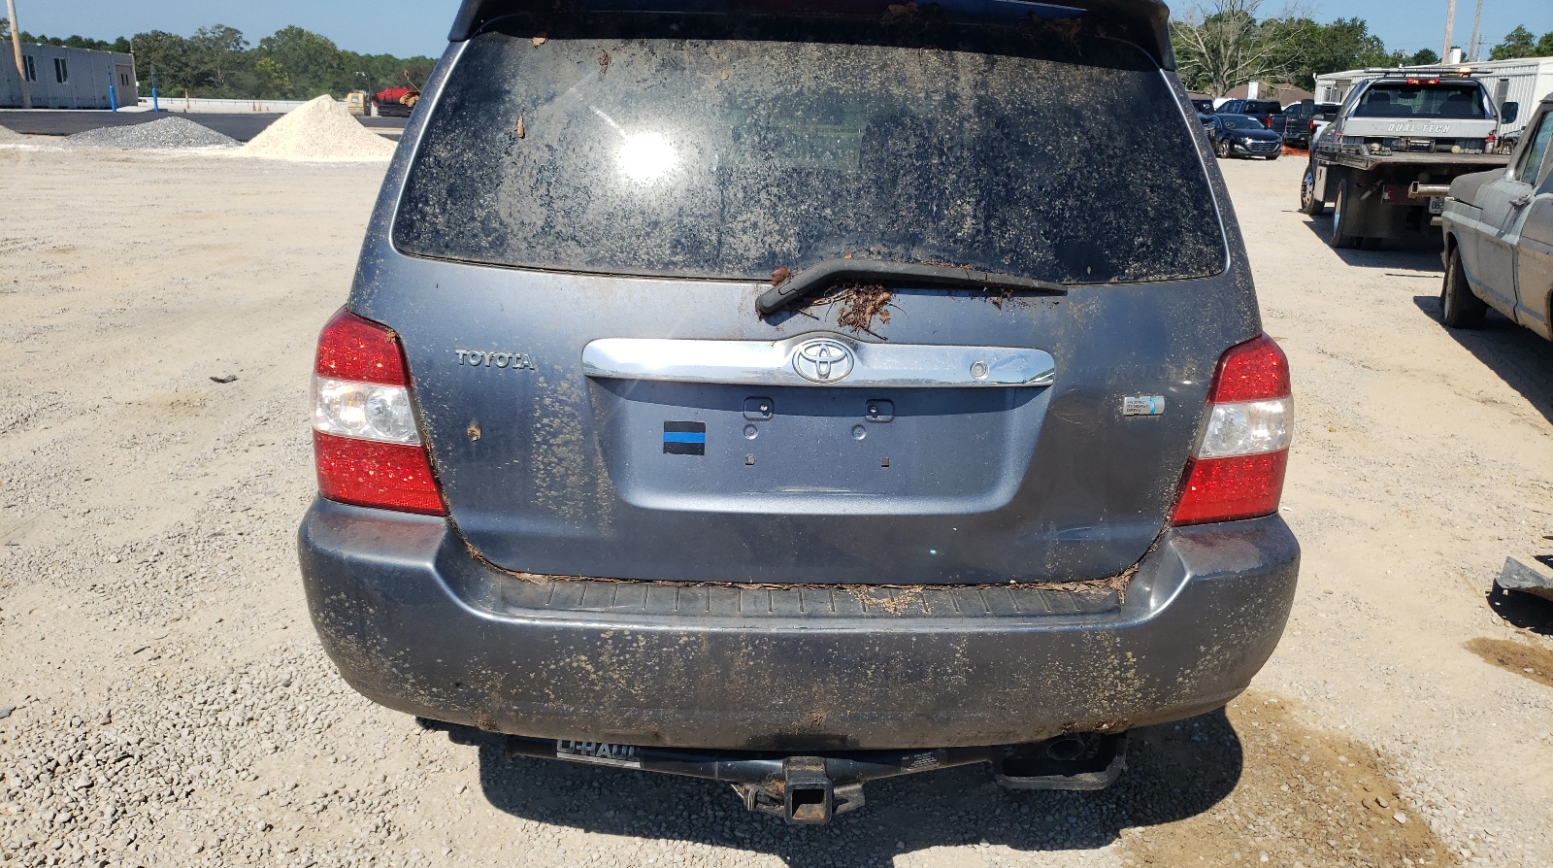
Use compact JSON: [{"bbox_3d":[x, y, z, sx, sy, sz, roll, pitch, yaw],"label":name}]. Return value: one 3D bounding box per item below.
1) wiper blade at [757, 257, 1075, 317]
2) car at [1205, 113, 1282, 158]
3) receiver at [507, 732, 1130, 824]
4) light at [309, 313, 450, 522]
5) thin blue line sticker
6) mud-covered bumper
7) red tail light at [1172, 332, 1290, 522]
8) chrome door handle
[{"bbox_3d":[0.213,-0.234,1.901,0.510,0.100,0.080,1,16,-4],"label":"wiper blade"},{"bbox_3d":[16.510,-10.834,42.454,1.855,1.455,4.930,0,16,-8],"label":"car"},{"bbox_3d":[0.093,0.560,2.046,1.110,0.170,0.360,1,16,-4],"label":"receiver"},{"bbox_3d":[-0.668,-0.045,1.981,0.270,0.335,0.240,1,16,-4],"label":"light"},{"bbox_3d":[-0.150,0.007,1.901,0.069,0.060,0.003,1,16,-4],"label":"thin blue line sticker"},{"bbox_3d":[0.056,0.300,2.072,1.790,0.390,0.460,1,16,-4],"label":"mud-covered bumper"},{"bbox_3d":[0.799,-0.016,2.078,0.270,0.335,0.240,1,16,-4],"label":"red tail light"},{"bbox_3d":[0.077,-0.118,1.874,0.760,0.085,0.065,1,16,-4],"label":"chrome door handle"}]

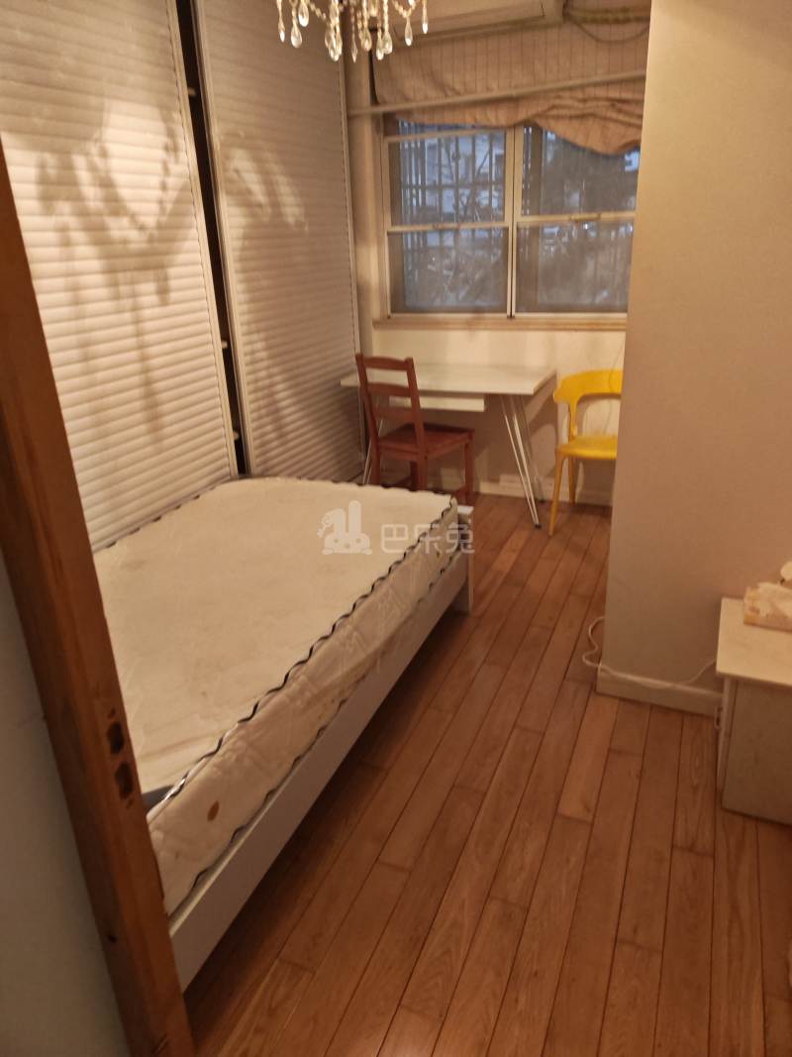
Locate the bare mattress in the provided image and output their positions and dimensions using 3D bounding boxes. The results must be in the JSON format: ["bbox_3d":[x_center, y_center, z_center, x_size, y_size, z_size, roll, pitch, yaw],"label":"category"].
[{"bbox_3d":[-0.609,0.279,2.164,1.032,0.252,1.980,7,24,22],"label":"bare mattress"}]

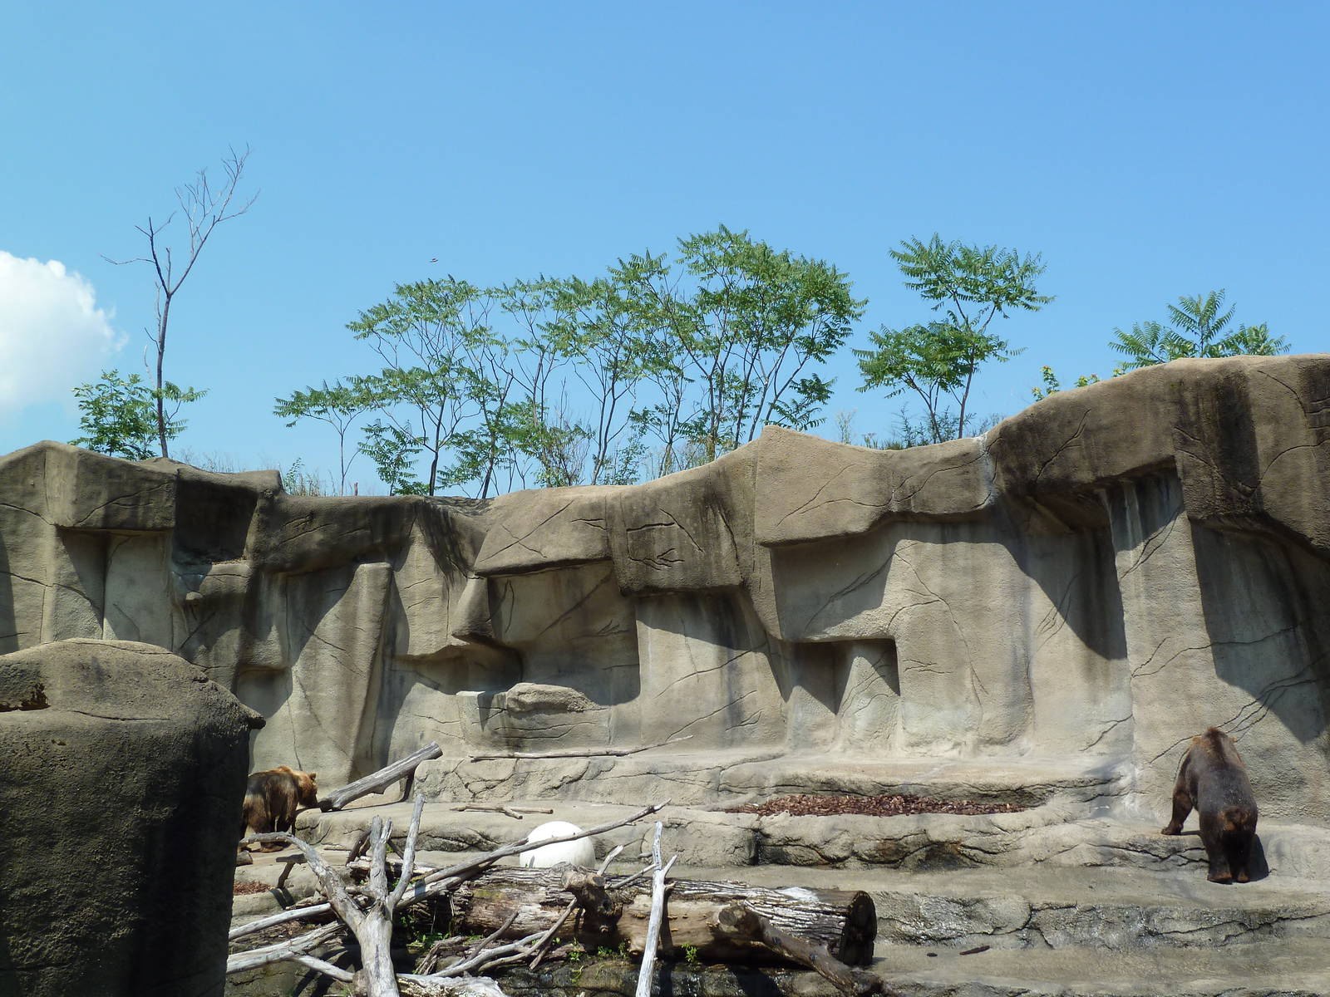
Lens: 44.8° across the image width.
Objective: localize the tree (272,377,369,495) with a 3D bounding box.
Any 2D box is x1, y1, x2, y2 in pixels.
[{"bbox_3d":[-5.252,-0.847,24.639,1.500,1.970,1.400,0,-4,0],"label":"tree"}]

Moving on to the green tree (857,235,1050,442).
[{"bbox_3d":[4.229,-2.243,23.544,2.790,3.190,2.400,0,-4,0],"label":"green tree"}]

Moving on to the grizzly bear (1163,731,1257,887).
[{"bbox_3d":[5.800,3.249,17.050,0.800,1.460,1.650,-1,-4,8],"label":"grizzly bear"}]

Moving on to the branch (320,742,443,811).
[{"bbox_3d":[-3.450,3.382,19.672,1.630,0.250,0.250,-20,6,-30],"label":"branch"}]

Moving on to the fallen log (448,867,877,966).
[{"bbox_3d":[-0.096,3.847,14.897,4.000,0.680,0.720,-1,-5,17],"label":"fallen log"}]

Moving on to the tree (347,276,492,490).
[{"bbox_3d":[-3.766,-1.627,24.700,2.180,3.500,2.000,0,-4,0],"label":"tree"}]

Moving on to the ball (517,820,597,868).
[{"bbox_3d":[-1.050,3.499,15.626,0.760,0.760,0.760,0,-4,0],"label":"ball"}]

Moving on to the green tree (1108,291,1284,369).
[{"bbox_3d":[6.968,-1.996,21.017,2.280,1.430,1.900,0,-4,0],"label":"green tree"}]

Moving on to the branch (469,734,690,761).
[{"bbox_3d":[-1.036,3.168,20.516,2.930,0.270,0.200,2,-5,-20],"label":"branch"}]

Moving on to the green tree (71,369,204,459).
[{"bbox_3d":[-7.751,-1.086,23.655,1.940,1.620,1.700,0,-4,0],"label":"green tree"}]

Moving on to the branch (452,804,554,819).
[{"bbox_3d":[-1.890,3.671,18.873,1.180,0.120,0.650,0,-4,0],"label":"branch"}]

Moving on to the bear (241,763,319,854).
[{"bbox_3d":[-4.590,3.667,19.074,0.600,1.030,1.350,-3,-5,36],"label":"bear"}]

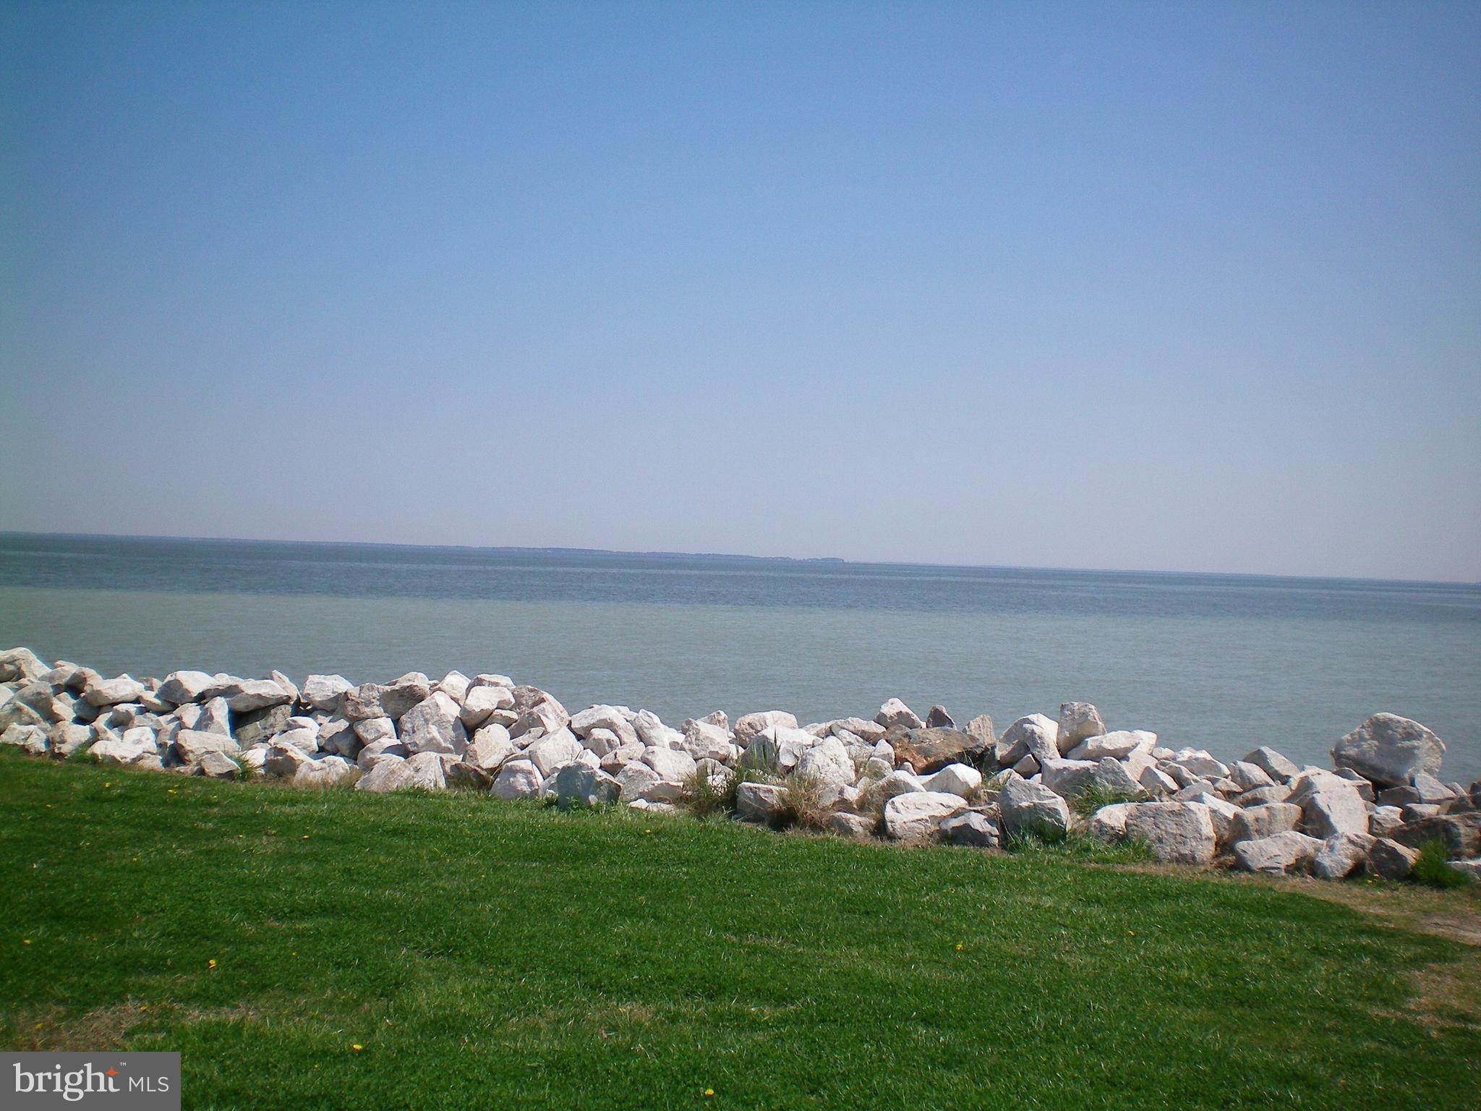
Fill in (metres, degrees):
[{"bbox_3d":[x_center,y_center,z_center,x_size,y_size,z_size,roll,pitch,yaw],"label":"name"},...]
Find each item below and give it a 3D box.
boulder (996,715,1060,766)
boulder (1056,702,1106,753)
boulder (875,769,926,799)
[{"bbox_3d":[2.056,1.317,11.600,0.445,0.352,0.378,2,0,0],"label":"boulder"},{"bbox_3d":[2.302,1.170,11.000,0.334,0.357,0.330,2,0,12],"label":"boulder"},{"bbox_3d":[0.983,1.406,9.900,0.321,0.209,0.310,2,0,6],"label":"boulder"}]

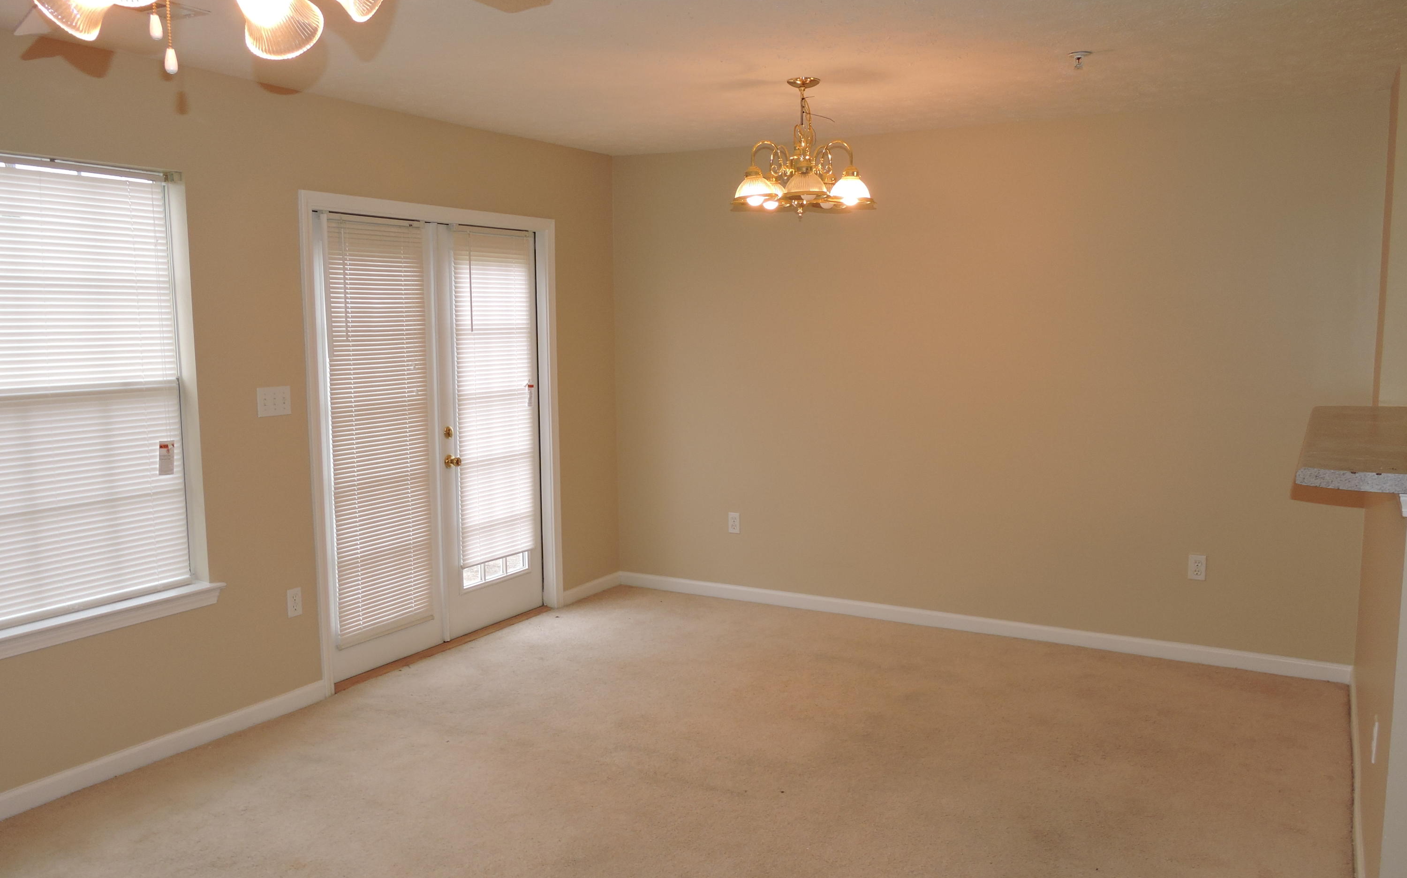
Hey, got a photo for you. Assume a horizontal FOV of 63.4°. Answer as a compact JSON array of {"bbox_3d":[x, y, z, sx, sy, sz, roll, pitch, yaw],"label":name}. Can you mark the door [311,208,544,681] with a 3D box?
[{"bbox_3d":[-1.263,-0.009,5.428,0.050,2.010,1.540,3,7,29],"label":"door"}]

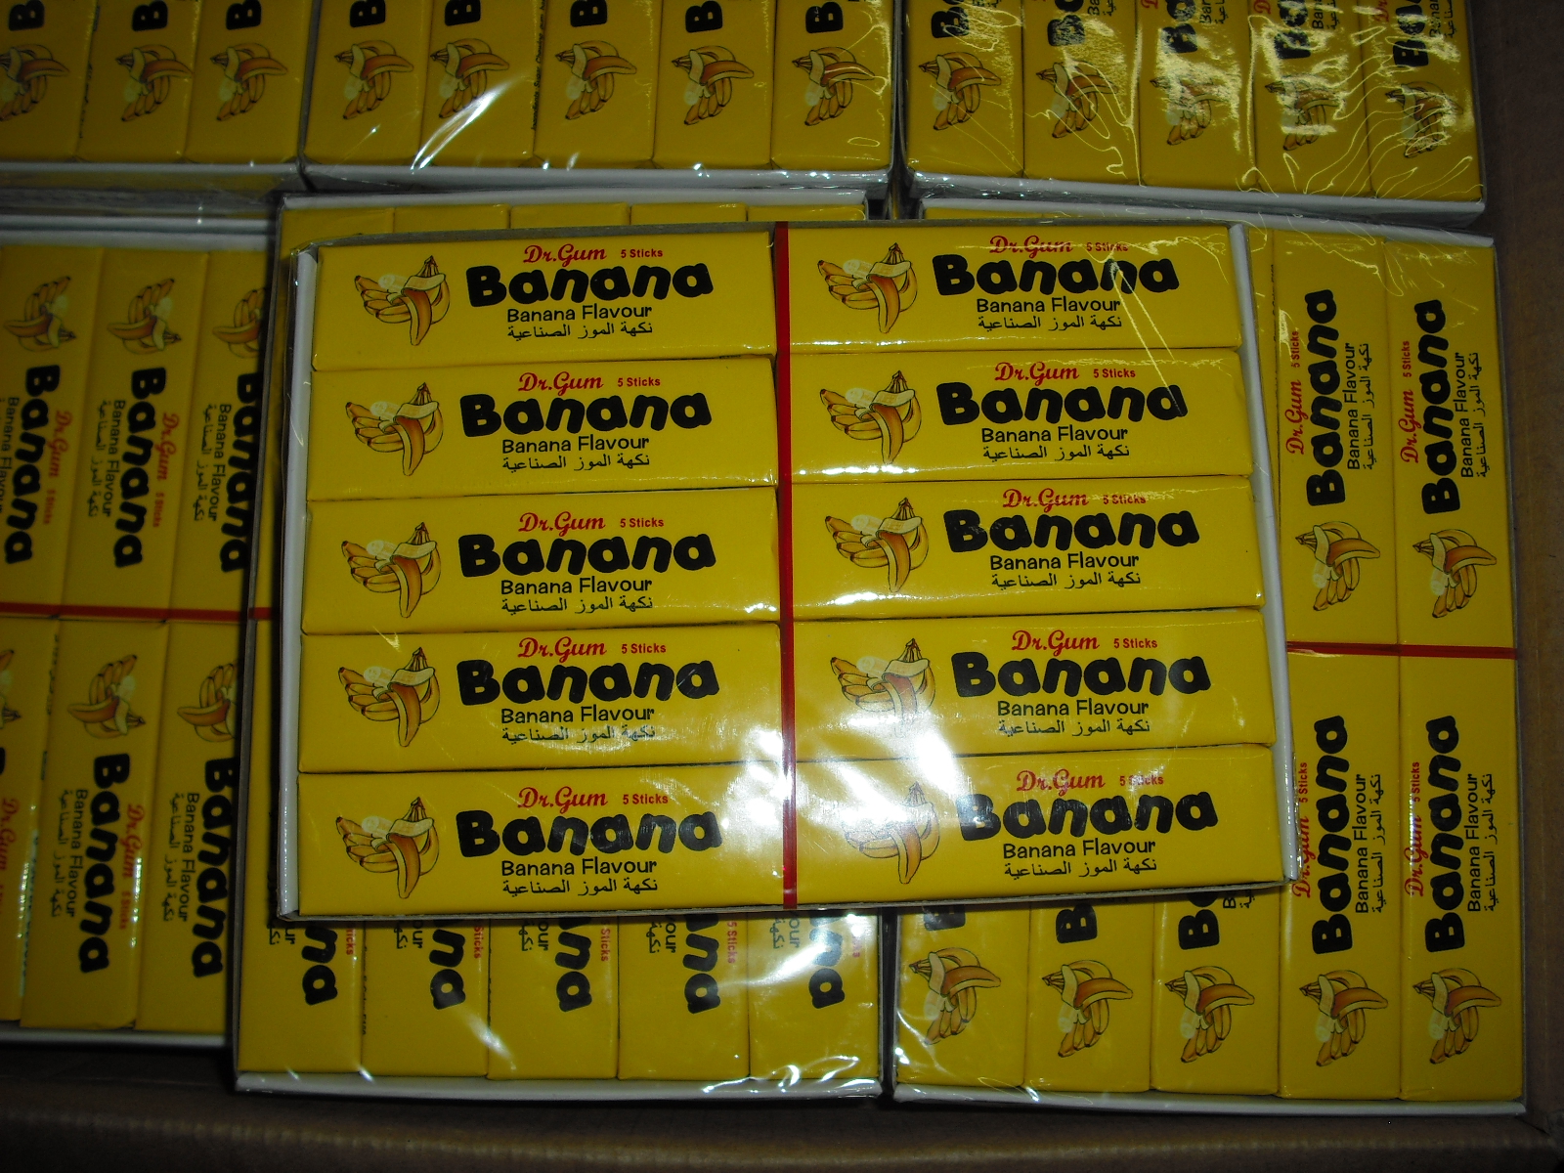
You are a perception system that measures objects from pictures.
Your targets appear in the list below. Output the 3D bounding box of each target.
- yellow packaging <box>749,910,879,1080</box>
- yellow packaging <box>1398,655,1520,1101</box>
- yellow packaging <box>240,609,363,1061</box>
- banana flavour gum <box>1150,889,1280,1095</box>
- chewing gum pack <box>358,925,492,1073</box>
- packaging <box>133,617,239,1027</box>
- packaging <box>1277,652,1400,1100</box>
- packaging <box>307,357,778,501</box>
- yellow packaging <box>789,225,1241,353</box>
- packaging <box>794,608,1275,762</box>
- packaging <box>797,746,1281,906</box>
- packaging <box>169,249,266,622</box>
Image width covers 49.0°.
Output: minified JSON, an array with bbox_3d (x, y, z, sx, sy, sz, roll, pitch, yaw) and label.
[{"bbox_3d":[0.005,0.044,0.287,0.021,0.011,0.073,0,79,-1],"label":"yellow packaging"},{"bbox_3d":[0.115,0.050,0.295,0.021,0.011,0.074,3,79,0],"label":"yellow packaging"},{"bbox_3d":[-0.079,0.044,0.286,0.021,0.011,0.073,0,79,-1],"label":"yellow packaging"},{"bbox_3d":[0.071,0.047,0.287,0.021,0.011,0.073,3,79,0],"label":"banana flavour gum"},{"bbox_3d":[-0.058,0.044,0.286,0.021,0.011,0.073,0,79,-1],"label":"chewing gum pack"},{"bbox_3d":[-0.105,0.045,0.320,0.021,0.011,0.074,1,78,0],"label":"packaging"},{"bbox_3d":[0.094,0.049,0.294,0.021,0.011,0.074,3,79,0],"label":"packaging"},{"bbox_3d":[-0.038,-0.024,0.273,0.073,0.011,0.021,-1,79,-1],"label":"packaging"},{"bbox_3d":[0.037,-0.047,0.283,0.074,0.011,0.021,-2,78,0],"label":"yellow packaging"},{"bbox_3d":[0.039,0.016,0.266,0.073,0.011,0.021,-1,79,-1],"label":"packaging"},{"bbox_3d":[0.039,0.037,0.262,0.073,0.011,0.021,-1,79,-1],"label":"packaging"},{"bbox_3d":[-0.104,-0.028,0.335,0.021,0.011,0.074,1,78,0],"label":"packaging"}]

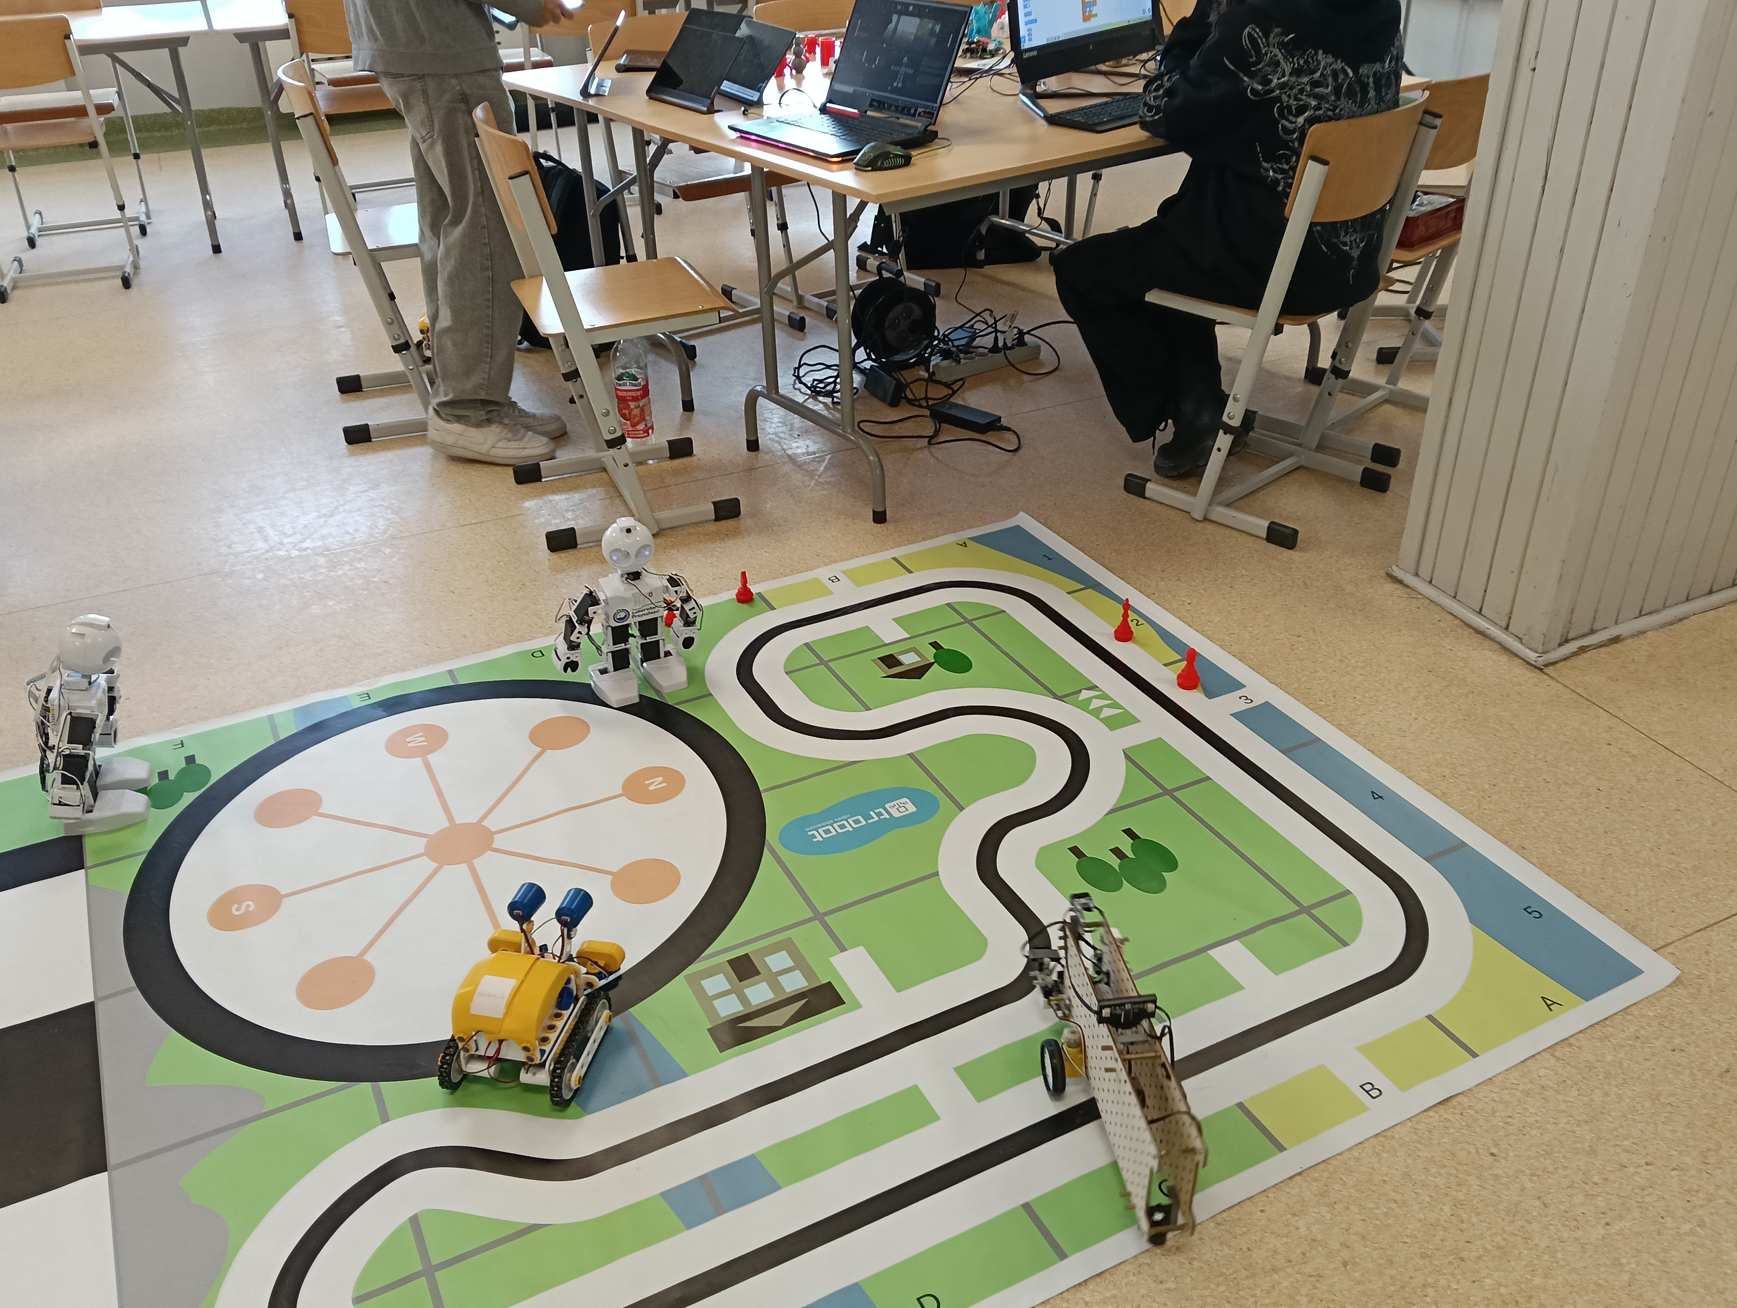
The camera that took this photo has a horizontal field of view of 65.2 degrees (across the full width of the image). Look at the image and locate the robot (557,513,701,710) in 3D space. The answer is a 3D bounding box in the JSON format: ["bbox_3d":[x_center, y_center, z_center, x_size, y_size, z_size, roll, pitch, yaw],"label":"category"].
[{"bbox_3d":[-0.422,-0.086,2.304,0.250,0.330,0.140,-15,34,-23],"label":"robot"}]

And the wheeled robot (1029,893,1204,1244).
[{"bbox_3d":[0.278,0.461,1.568,0.140,0.150,0.410,-5,32,-7],"label":"wheeled robot"}]

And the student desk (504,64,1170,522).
[{"bbox_3d":[0.230,-1.138,3.643,1.800,0.725,1.660,-22,37,-31],"label":"student desk"}]

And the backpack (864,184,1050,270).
[{"bbox_3d":[0.291,-1.535,4.607,0.430,0.400,0.250,-1,31,0],"label":"backpack"}]

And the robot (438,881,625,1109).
[{"bbox_3d":[-0.415,0.406,1.654,0.175,0.165,0.220,6,32,10],"label":"robot"}]

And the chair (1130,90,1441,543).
[{"bbox_3d":[0.861,-0.723,2.860,0.460,0.820,0.410,26,40,37],"label":"chair"}]

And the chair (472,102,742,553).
[{"bbox_3d":[-0.548,-0.709,2.858,0.460,0.820,0.410,-10,33,-15],"label":"chair"}]

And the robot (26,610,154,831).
[{"bbox_3d":[-1.170,0.084,2.037,0.165,0.330,0.210,-9,32,-14],"label":"robot"}]

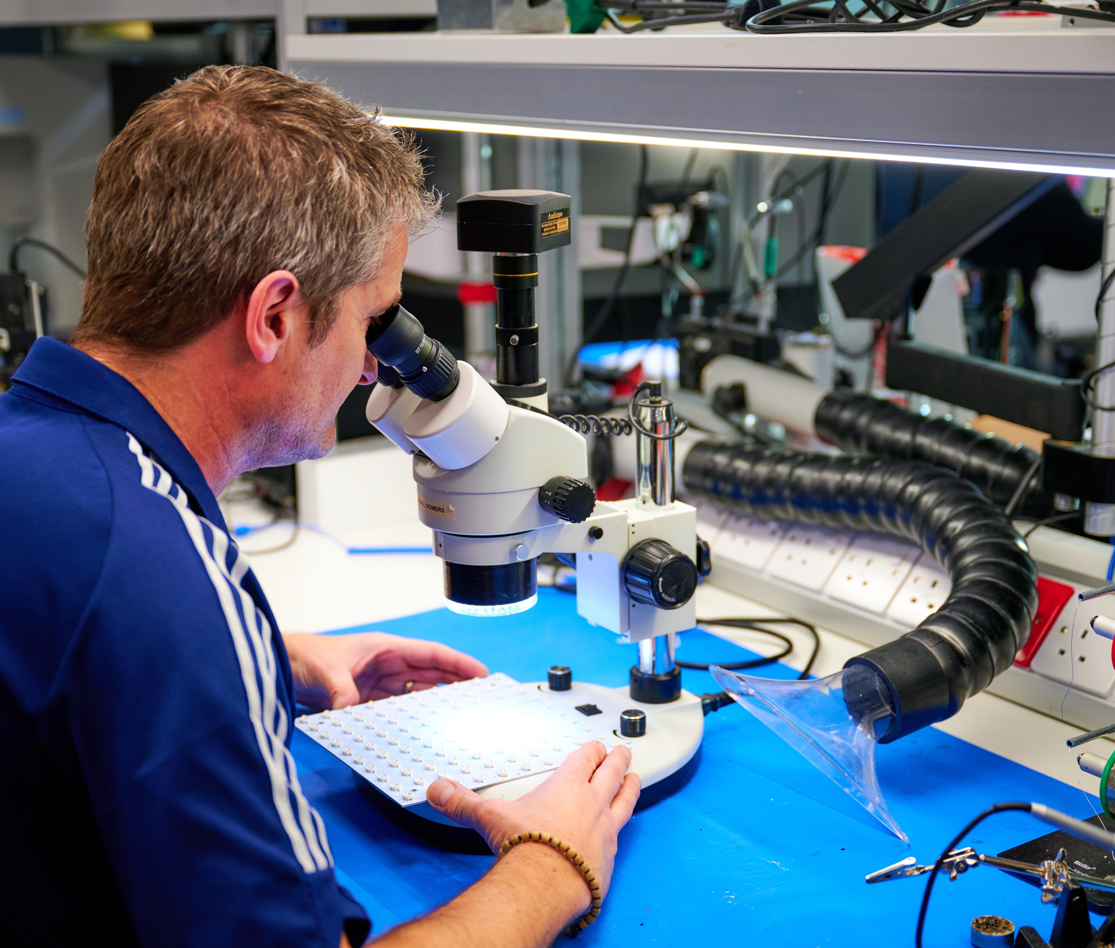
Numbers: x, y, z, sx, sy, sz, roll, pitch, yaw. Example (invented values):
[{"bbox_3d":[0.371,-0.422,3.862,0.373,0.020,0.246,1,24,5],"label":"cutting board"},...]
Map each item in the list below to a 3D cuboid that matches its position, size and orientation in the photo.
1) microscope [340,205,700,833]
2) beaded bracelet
[{"bbox_3d":[-0.017,0.016,1.416,0.313,0.472,0.247,-8,16,-28],"label":"microscope"},{"bbox_3d":[-0.004,0.275,1.220,0.080,0.065,0.016,40,27,12],"label":"beaded bracelet"}]

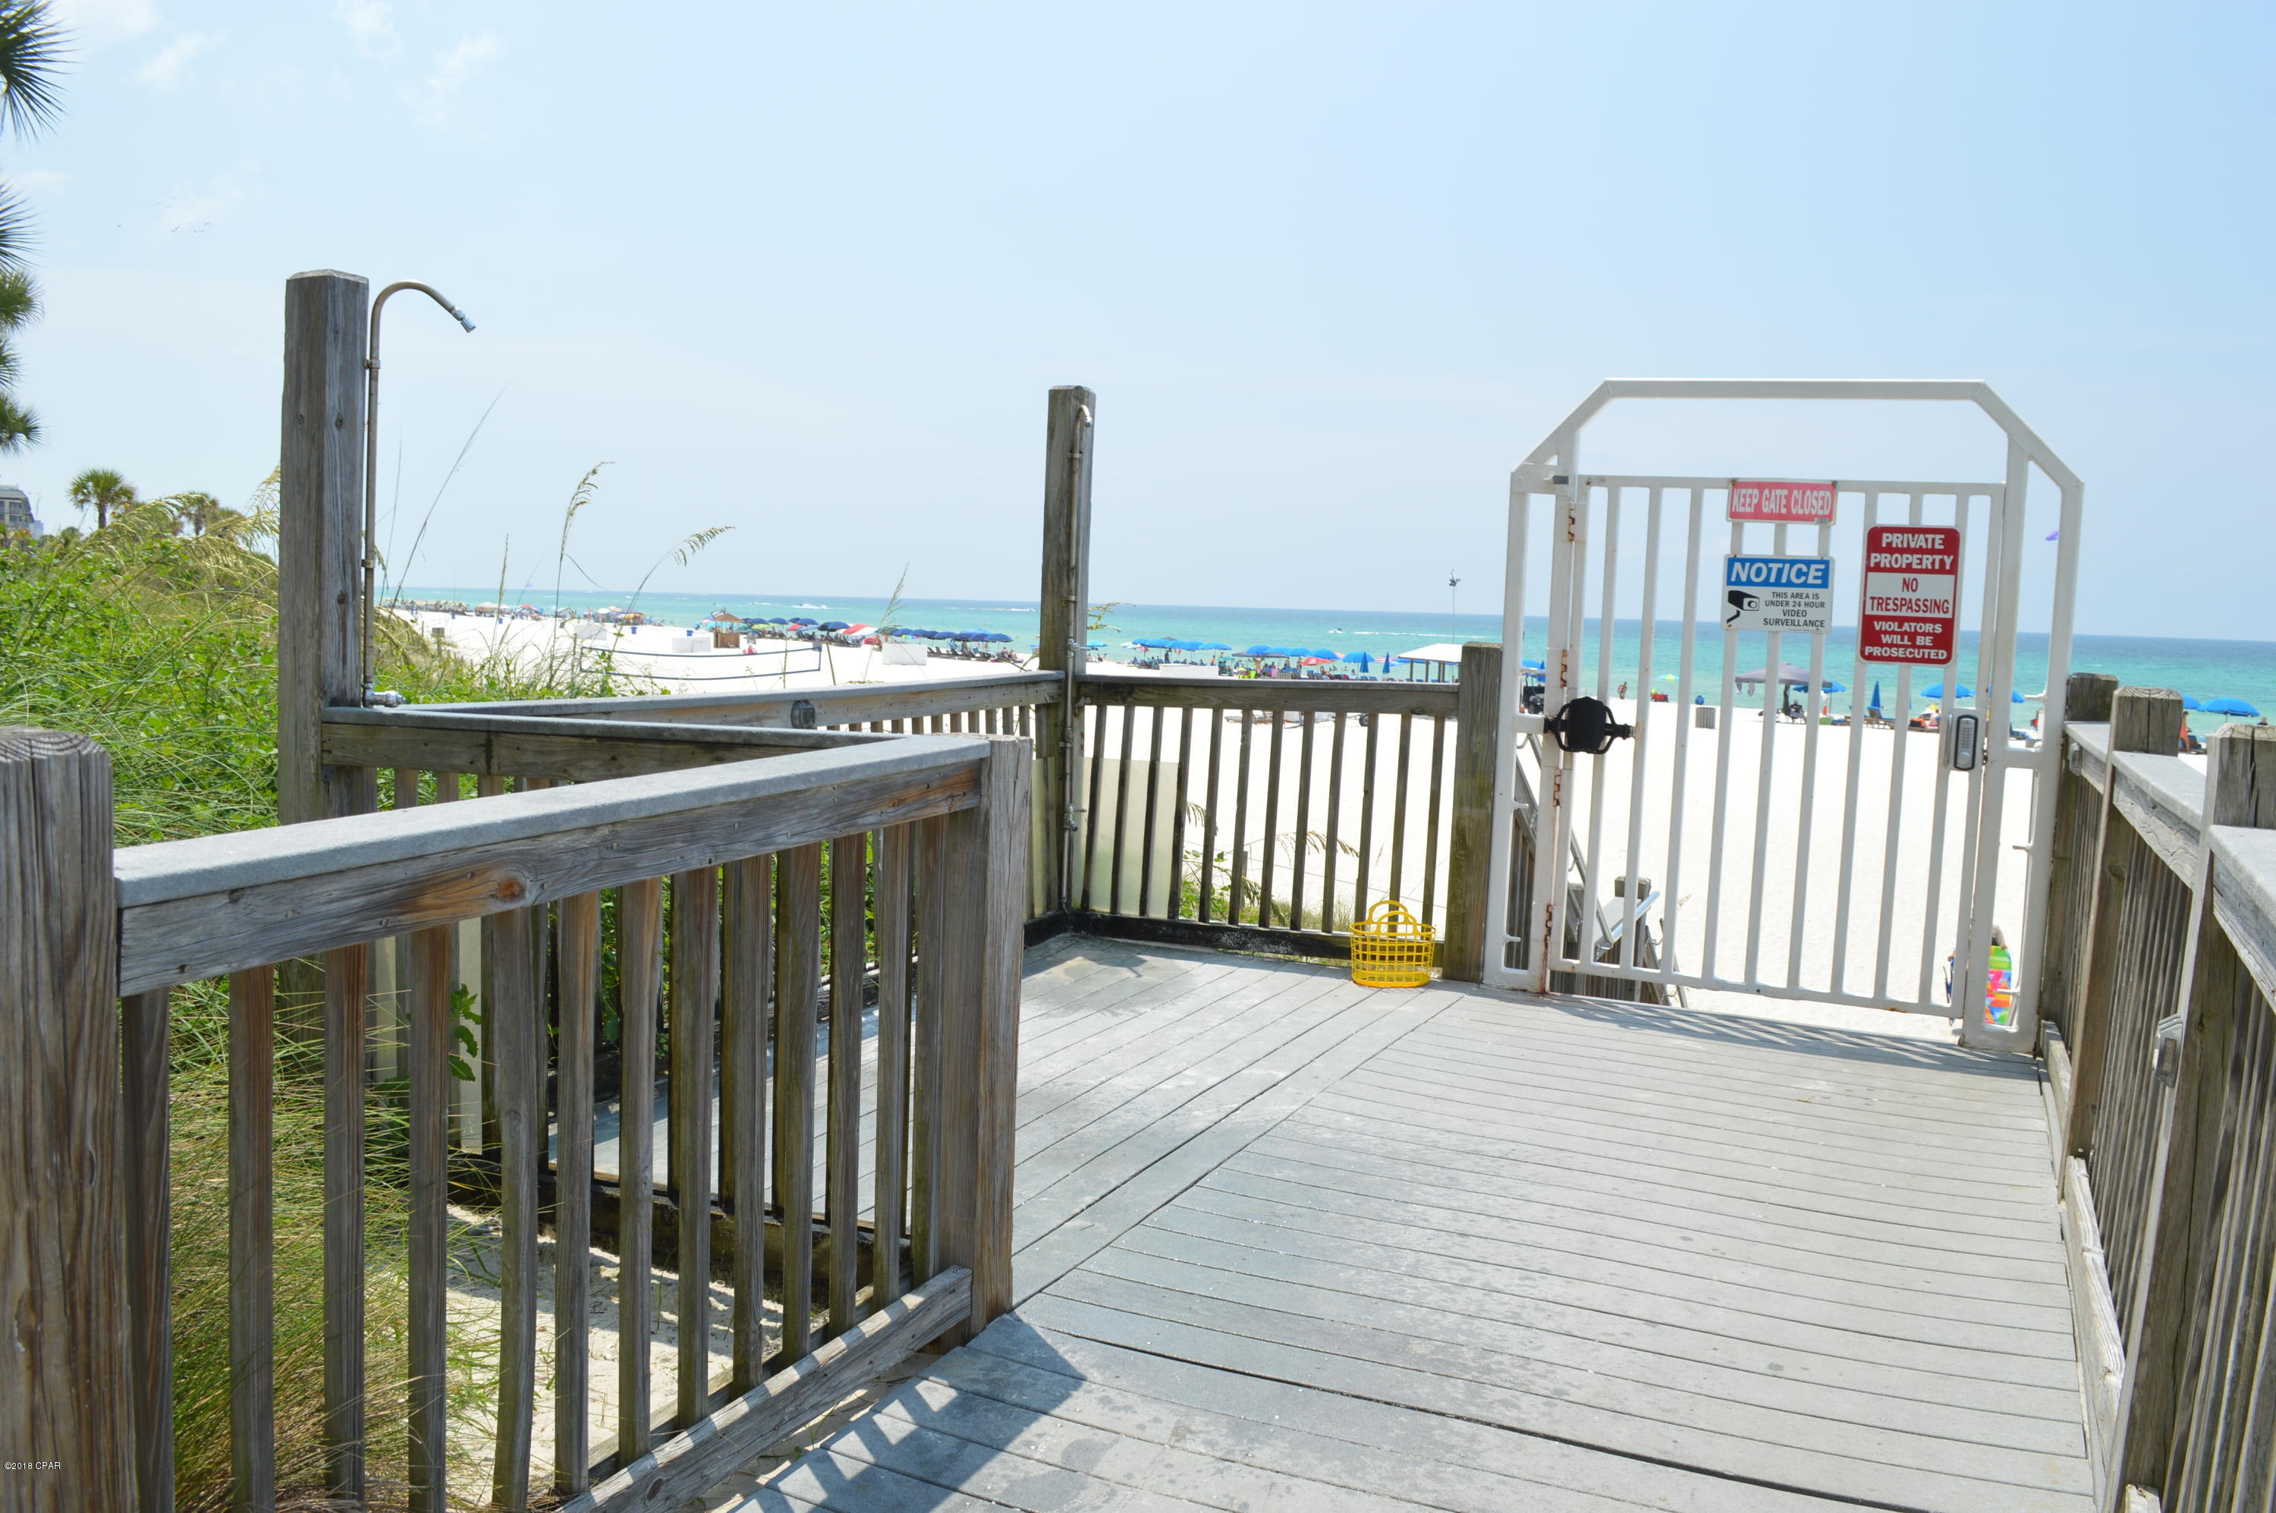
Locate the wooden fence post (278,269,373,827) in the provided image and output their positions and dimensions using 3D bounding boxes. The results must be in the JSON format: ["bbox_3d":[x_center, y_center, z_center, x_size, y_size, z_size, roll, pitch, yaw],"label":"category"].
[{"bbox_3d":[-2.084,-0.148,4.359,0.140,2.126,0.140,5,5,22],"label":"wooden fence post"}]

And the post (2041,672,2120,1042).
[{"bbox_3d":[2.982,0.352,5.405,0.140,1.228,0.140,4,6,26],"label":"post"}]

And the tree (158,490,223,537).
[{"bbox_3d":[-41.766,-8.704,75.629,2.600,6.032,2.600,-1,6,-29],"label":"tree"}]

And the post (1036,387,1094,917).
[{"bbox_3d":[-0.299,-0.387,7.044,0.140,2.227,0.140,4,6,25],"label":"post"}]

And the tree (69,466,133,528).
[{"bbox_3d":[-42.272,-8.498,69.625,2.700,6.456,2.700,-1,6,-31],"label":"tree"}]

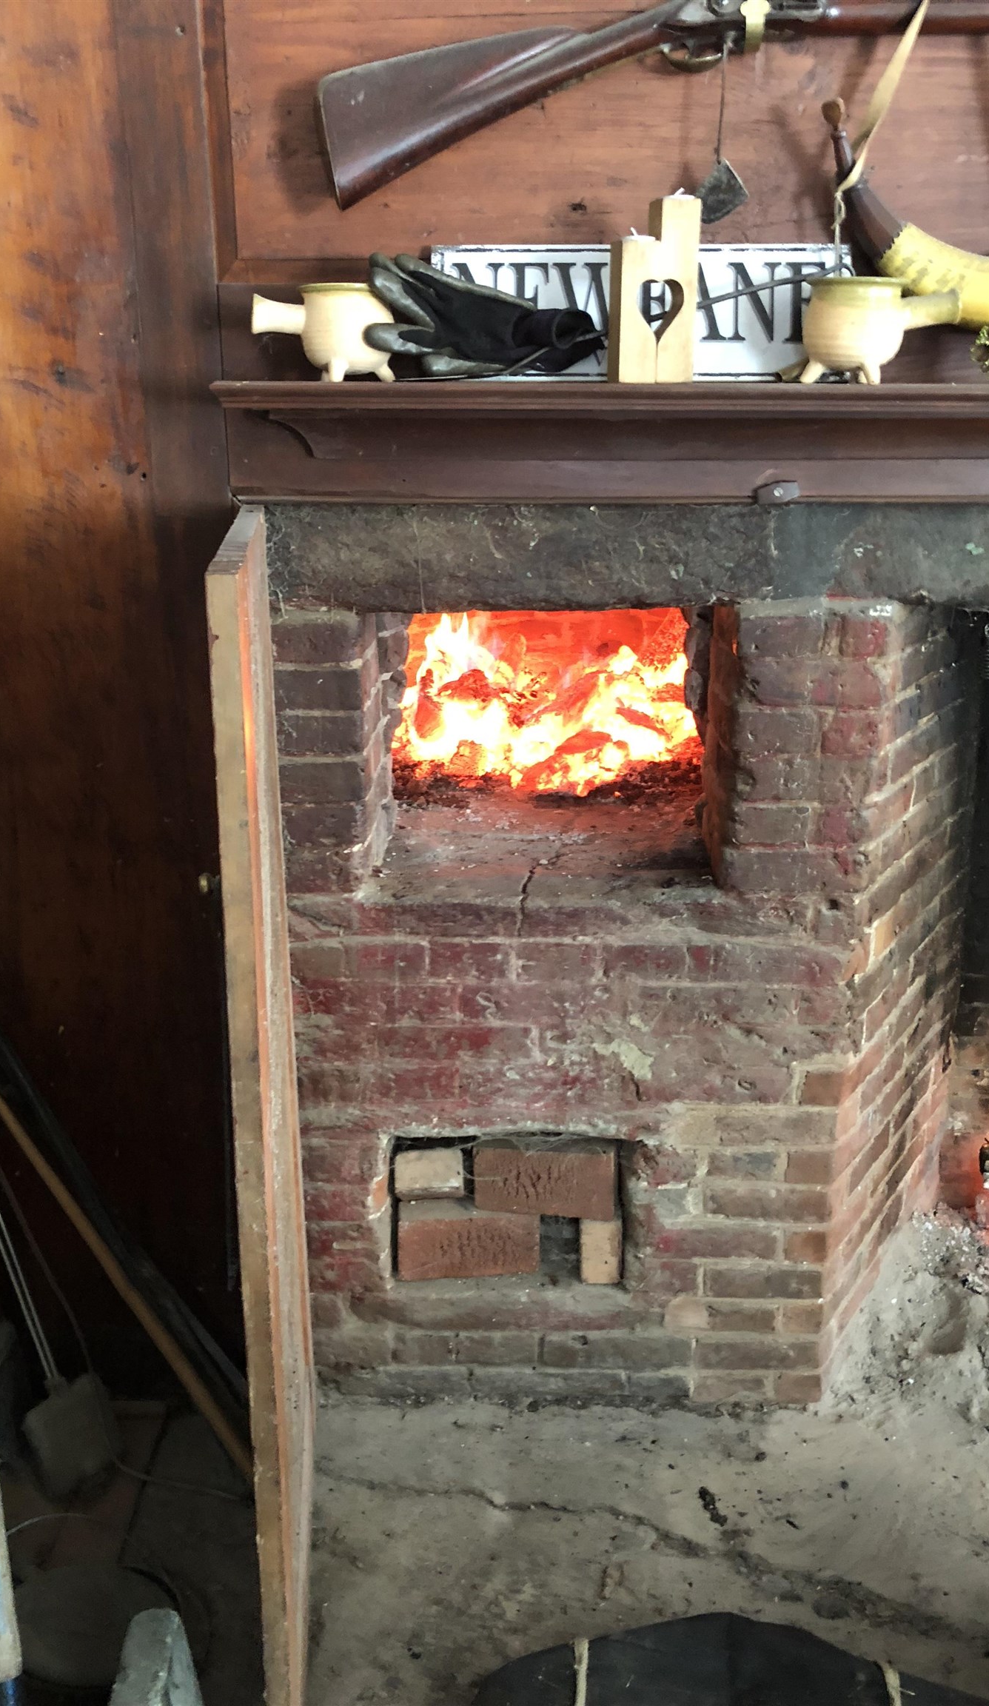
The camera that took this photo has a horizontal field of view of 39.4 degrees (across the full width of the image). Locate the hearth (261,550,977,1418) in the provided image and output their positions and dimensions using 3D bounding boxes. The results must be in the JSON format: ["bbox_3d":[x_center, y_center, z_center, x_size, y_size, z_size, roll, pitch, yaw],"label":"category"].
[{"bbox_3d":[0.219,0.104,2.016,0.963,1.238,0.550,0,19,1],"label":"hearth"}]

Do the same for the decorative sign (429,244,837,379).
[{"bbox_3d":[0.154,-0.566,1.450,0.440,0.134,0.018,0,19,1],"label":"decorative sign"}]

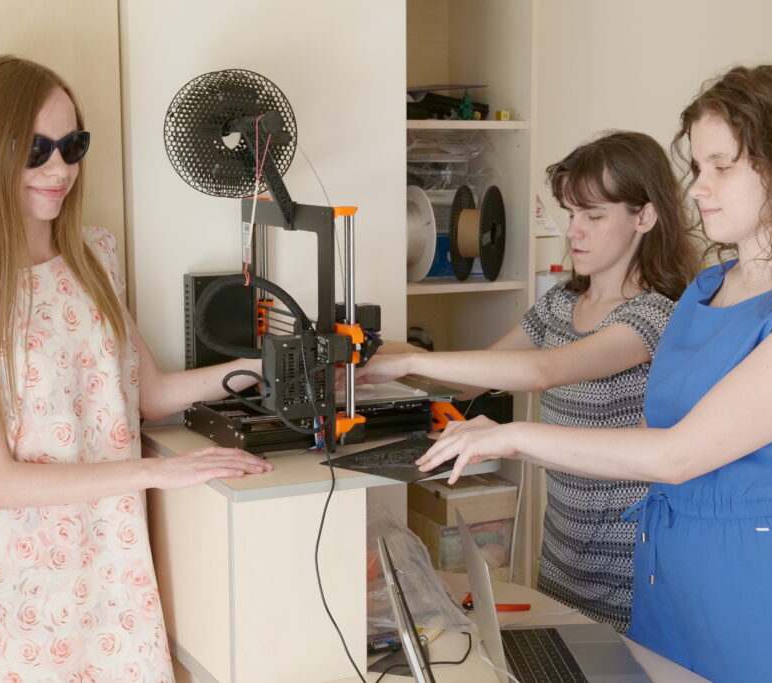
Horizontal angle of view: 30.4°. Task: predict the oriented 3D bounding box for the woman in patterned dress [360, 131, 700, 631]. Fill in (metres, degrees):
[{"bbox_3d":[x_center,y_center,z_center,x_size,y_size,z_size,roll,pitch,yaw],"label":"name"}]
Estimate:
[{"bbox_3d":[0.287,0.421,2.358,0.580,1.524,0.450,-5,9,-30],"label":"woman in patterned dress"}]

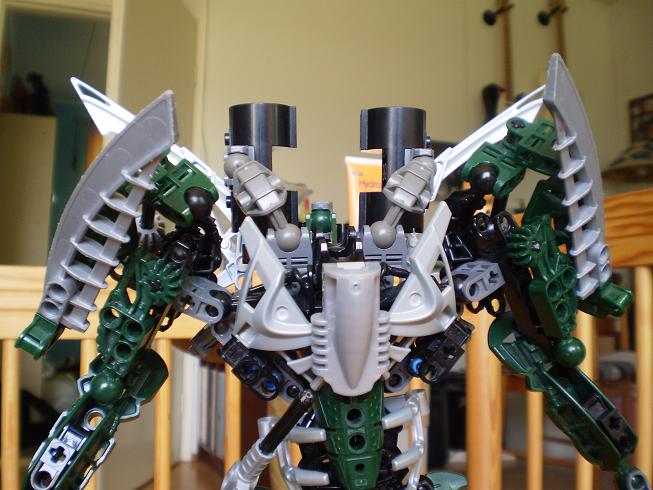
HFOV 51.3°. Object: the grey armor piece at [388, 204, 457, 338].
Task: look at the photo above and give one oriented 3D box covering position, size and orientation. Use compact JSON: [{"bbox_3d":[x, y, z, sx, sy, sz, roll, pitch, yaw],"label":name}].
[{"bbox_3d":[0.033,0.009,0.236,0.023,0.046,0.016,7,0,-7],"label":"grey armor piece"}]

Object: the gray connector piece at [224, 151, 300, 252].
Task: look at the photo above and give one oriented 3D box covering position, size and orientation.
[{"bbox_3d":[-0.023,-0.017,0.257,0.018,0.043,0.013,-35,-2,-5],"label":"gray connector piece"}]

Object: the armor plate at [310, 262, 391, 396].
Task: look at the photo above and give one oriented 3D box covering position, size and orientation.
[{"bbox_3d":[0.008,0.028,0.224,0.026,0.044,0.017,0,8,0],"label":"armor plate"}]

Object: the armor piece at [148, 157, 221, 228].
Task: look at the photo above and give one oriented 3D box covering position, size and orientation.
[{"bbox_3d":[-0.053,-0.020,0.250,0.029,0.018,0.015,40,0,0],"label":"armor piece"}]

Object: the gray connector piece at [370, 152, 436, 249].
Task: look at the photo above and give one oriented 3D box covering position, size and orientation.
[{"bbox_3d":[0.030,-0.017,0.262,0.018,0.043,0.013,30,-18,5],"label":"gray connector piece"}]

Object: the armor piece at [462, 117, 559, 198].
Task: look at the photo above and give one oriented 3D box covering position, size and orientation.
[{"bbox_3d":[0.069,-0.033,0.254,0.038,0.025,0.017,-27,0,-5],"label":"armor piece"}]

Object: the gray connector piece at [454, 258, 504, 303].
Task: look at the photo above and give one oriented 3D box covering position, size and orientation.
[{"bbox_3d":[0.055,0.013,0.250,0.018,0.009,0.015,-28,15,-19],"label":"gray connector piece"}]

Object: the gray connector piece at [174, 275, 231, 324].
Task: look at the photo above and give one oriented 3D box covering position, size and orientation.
[{"bbox_3d":[-0.044,0.019,0.240,0.018,0.009,0.015,25,16,-7],"label":"gray connector piece"}]

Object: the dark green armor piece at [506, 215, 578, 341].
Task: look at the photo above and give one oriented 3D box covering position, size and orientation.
[{"bbox_3d":[0.078,0.013,0.242,0.021,0.046,0.015,3,-21,-30],"label":"dark green armor piece"}]

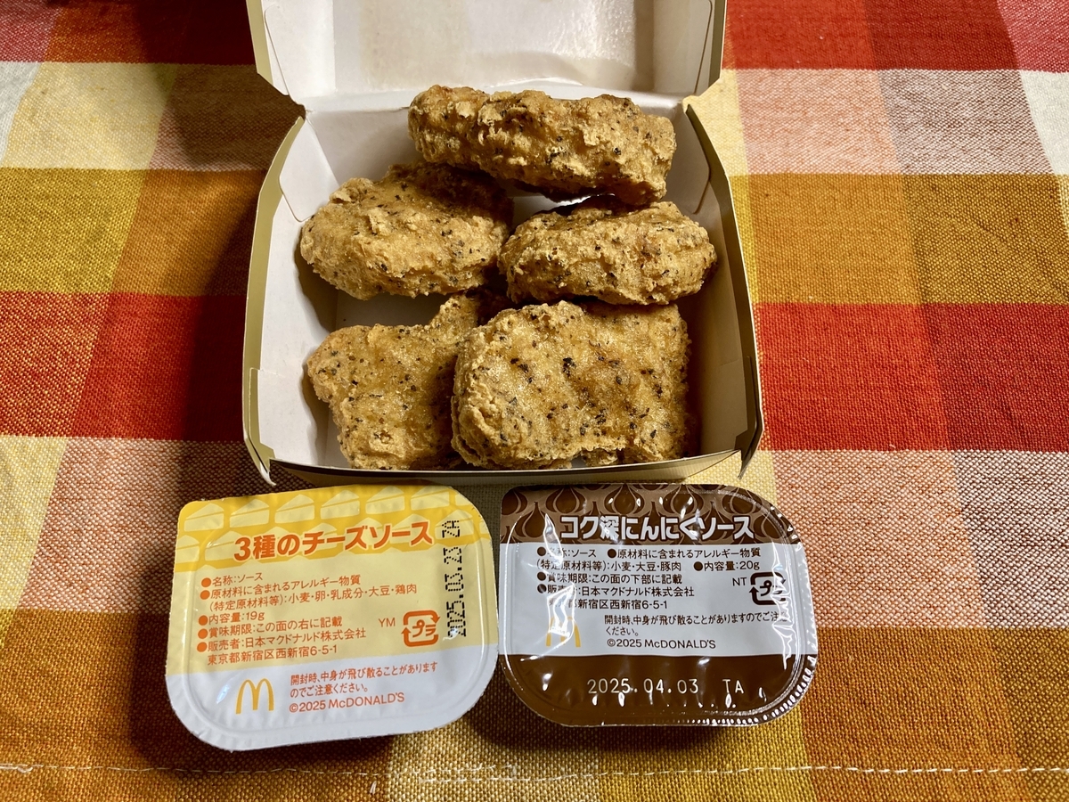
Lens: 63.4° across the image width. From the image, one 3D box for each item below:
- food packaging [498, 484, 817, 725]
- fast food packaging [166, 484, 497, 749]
[{"bbox_3d":[0.024,0.042,0.175,0.060,0.018,0.047,0,64,1],"label":"food packaging"},{"bbox_3d":[-0.038,0.043,0.171,0.061,0.020,0.048,-4,64,-1],"label":"fast food packaging"}]

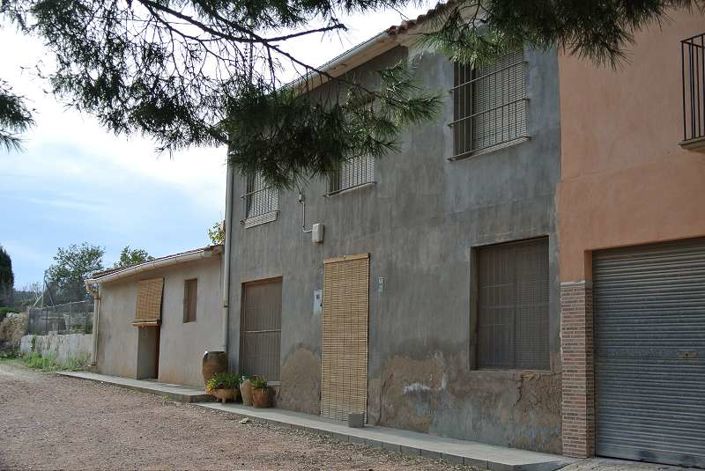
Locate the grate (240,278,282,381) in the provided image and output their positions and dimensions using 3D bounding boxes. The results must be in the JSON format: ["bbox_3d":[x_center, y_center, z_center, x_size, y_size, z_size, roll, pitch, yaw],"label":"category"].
[{"bbox_3d":[-1.631,1.763,17.887,0.050,1.854,1.791,6,-9,-30],"label":"grate"}]

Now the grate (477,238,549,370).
[{"bbox_3d":[2.023,0.873,11.815,0.050,1.573,1.501,6,-9,-30],"label":"grate"}]

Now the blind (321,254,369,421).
[{"bbox_3d":[-0.156,1.594,15.122,0.040,2.517,1.444,6,-9,-30],"label":"blind"}]

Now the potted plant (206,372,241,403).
[{"bbox_3d":[-2.405,2.848,17.901,0.634,0.576,0.634,6,-9,-30],"label":"potted plant"}]

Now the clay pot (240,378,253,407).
[{"bbox_3d":[-1.870,2.814,17.181,0.268,0.482,0.268,1,-8,0],"label":"clay pot"}]

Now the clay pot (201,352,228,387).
[{"bbox_3d":[-2.615,2.625,18.363,0.488,0.815,0.488,1,-8,0],"label":"clay pot"}]

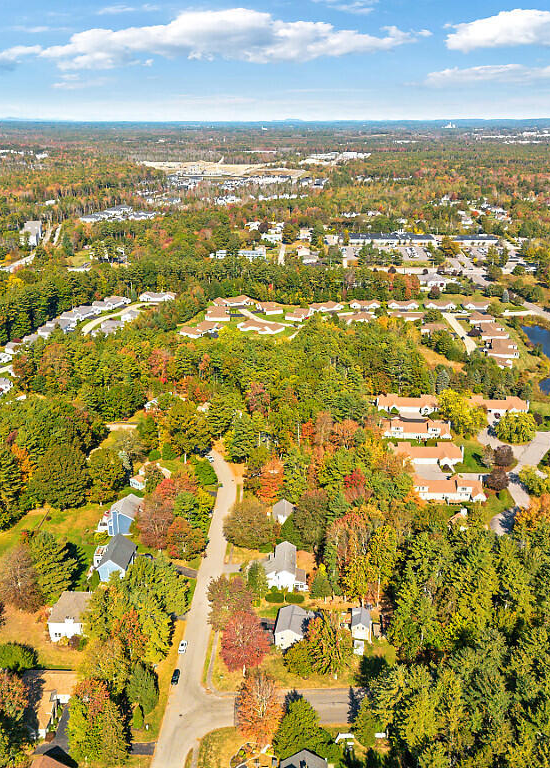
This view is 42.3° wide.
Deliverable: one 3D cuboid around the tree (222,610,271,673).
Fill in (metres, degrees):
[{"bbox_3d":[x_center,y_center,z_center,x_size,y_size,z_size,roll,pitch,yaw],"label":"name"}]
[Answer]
[{"bbox_3d":[-7.300,63.009,169.158,11.900,17.300,11.900,0,21,0],"label":"tree"}]

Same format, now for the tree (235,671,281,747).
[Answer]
[{"bbox_3d":[-3.400,72.400,157.880,10.500,17.500,10.500,0,21,0],"label":"tree"}]

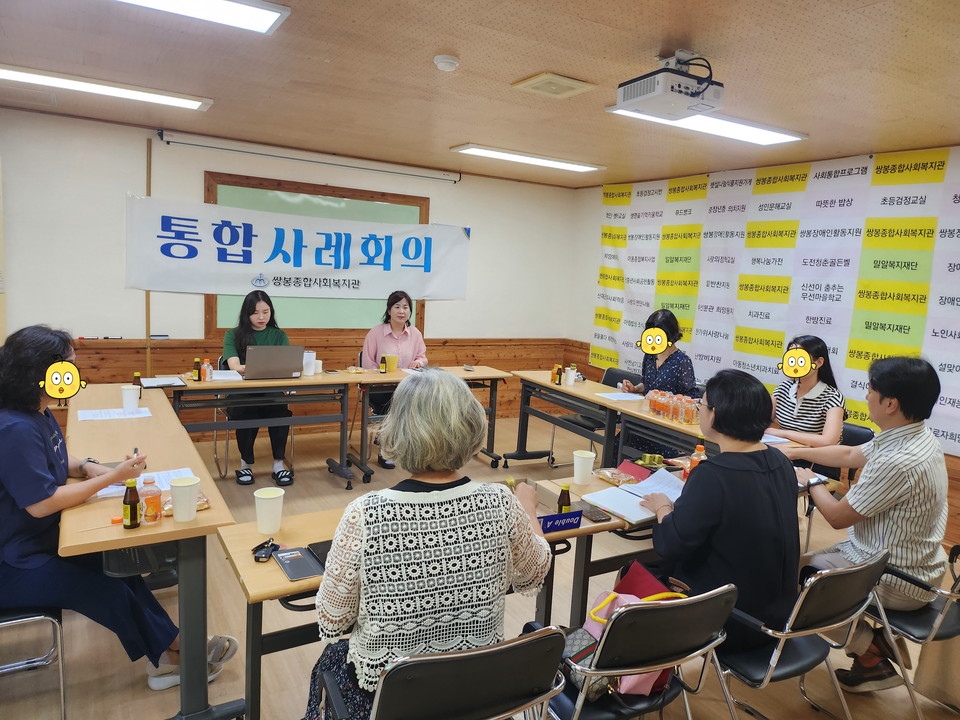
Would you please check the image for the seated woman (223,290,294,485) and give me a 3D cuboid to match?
[{"bbox_3d":[-1.486,0.166,4.468,0.460,1.240,0.610,-1,9,-28],"label":"seated woman"}]

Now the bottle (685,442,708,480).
[{"bbox_3d":[0.904,0.422,2.749,0.060,0.134,0.060,-1,9,-30],"label":"bottle"}]

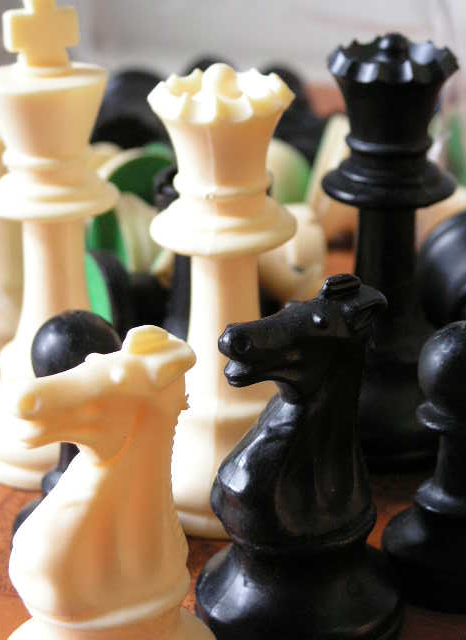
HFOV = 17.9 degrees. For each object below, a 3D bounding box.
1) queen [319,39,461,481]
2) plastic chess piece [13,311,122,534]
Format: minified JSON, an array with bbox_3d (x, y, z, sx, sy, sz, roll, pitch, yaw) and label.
[{"bbox_3d":[0.029,-0.014,0.281,0.032,0.081,0.032,-1,24,0],"label":"queen"},{"bbox_3d":[-0.025,0.020,0.248,0.025,0.046,0.025,-1,24,0],"label":"plastic chess piece"}]

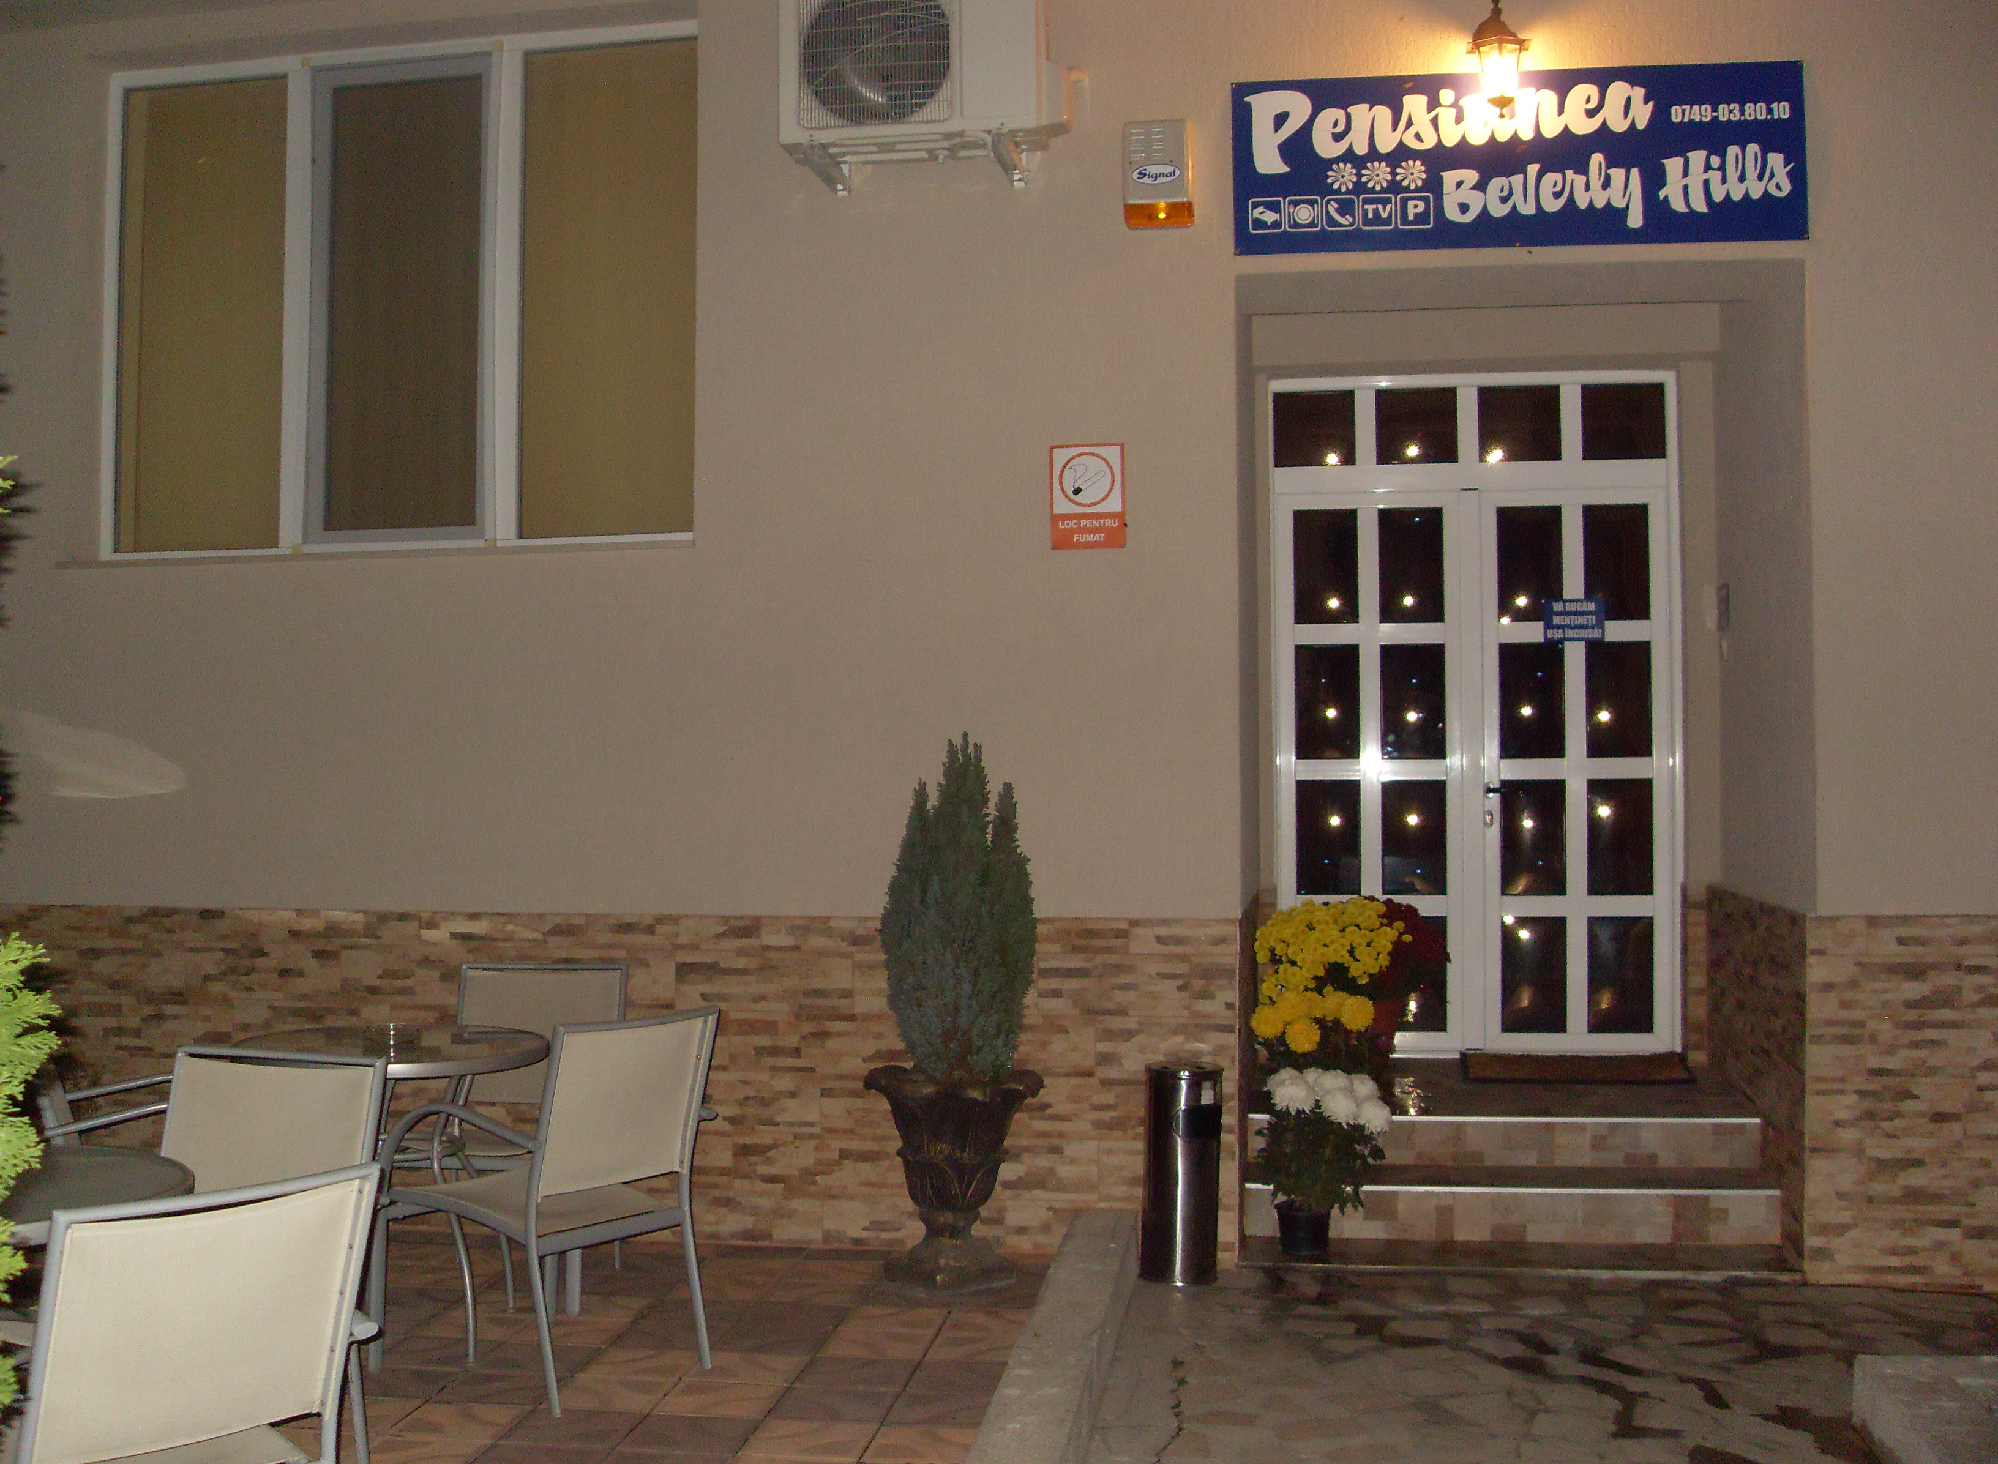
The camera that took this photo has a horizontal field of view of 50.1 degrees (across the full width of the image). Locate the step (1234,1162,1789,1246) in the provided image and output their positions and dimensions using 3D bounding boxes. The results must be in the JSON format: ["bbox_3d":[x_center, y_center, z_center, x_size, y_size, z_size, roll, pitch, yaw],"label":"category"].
[{"bbox_3d":[1.585,1.492,6.693,1.617,0.181,0.323,0,-3,6],"label":"step"}]

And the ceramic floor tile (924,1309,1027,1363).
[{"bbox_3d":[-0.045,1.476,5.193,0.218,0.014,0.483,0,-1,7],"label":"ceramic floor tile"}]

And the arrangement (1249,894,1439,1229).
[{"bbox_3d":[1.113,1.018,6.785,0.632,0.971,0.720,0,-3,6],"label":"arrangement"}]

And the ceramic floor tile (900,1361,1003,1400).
[{"bbox_3d":[-0.101,1.525,5.024,0.255,0.012,0.260,-1,-1,9],"label":"ceramic floor tile"}]

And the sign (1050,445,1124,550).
[{"bbox_3d":[0.267,-0.699,6.350,0.222,0.307,0.008,-1,-1,9],"label":"sign"}]

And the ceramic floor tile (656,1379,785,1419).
[{"bbox_3d":[-0.600,1.449,4.618,0.250,0.014,0.250,0,-3,6],"label":"ceramic floor tile"}]

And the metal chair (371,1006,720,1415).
[{"bbox_3d":[-1.078,1.103,5.144,0.660,0.850,0.565,-1,-2,39],"label":"metal chair"}]

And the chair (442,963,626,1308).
[{"bbox_3d":[-1.368,1.126,5.999,0.565,0.850,0.660,0,-1,4],"label":"chair"}]

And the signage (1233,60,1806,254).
[{"bbox_3d":[1.488,-1.651,6.163,1.608,0.507,0.020,-1,-1,9],"label":"signage"}]

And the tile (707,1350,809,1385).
[{"bbox_3d":[-0.577,1.471,4.913,0.260,0.014,0.241,0,-1,7],"label":"tile"}]

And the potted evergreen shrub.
[{"bbox_3d":[-0.140,0.779,6.114,0.502,1.536,0.502,-1,-1,9],"label":"potted evergreen shrub"}]

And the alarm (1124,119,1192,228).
[{"bbox_3d":[0.472,-1.646,6.298,0.200,0.318,0.085,0,-3,6],"label":"alarm"}]

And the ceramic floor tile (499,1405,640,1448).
[{"bbox_3d":[-0.871,1.438,4.400,0.250,0.014,0.250,0,-3,6],"label":"ceramic floor tile"}]

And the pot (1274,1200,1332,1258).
[{"bbox_3d":[0.922,1.499,6.456,0.168,0.142,0.168,0,-3,6],"label":"pot"}]

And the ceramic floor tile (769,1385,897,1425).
[{"bbox_3d":[-0.352,1.446,4.565,0.250,0.014,0.250,0,-3,6],"label":"ceramic floor tile"}]

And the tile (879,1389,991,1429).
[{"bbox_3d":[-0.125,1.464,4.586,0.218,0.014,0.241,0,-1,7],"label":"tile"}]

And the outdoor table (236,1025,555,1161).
[{"bbox_3d":[-1.462,1.115,5.171,0.850,0.720,0.850,0,-1,10],"label":"outdoor table"}]

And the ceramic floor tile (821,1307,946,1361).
[{"bbox_3d":[-0.278,1.478,5.229,0.260,0.014,0.483,0,-1,7],"label":"ceramic floor tile"}]

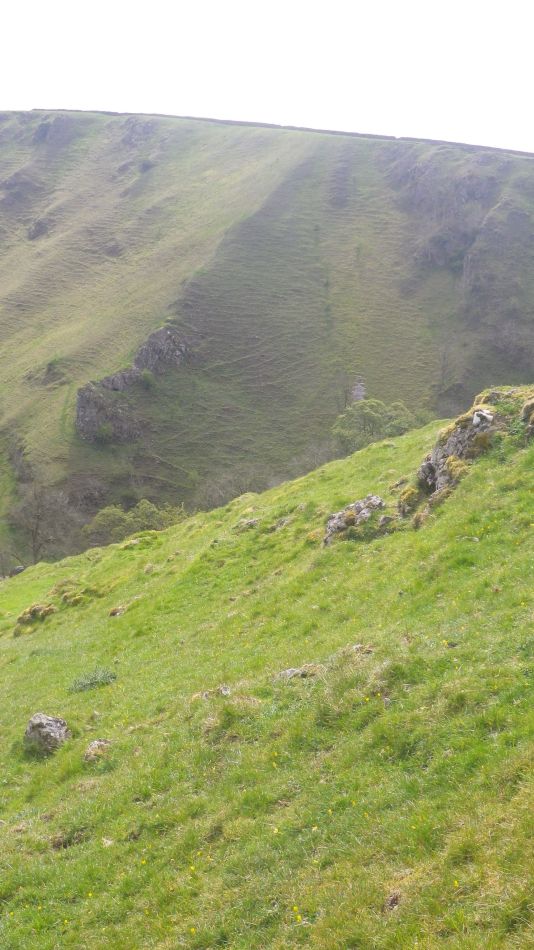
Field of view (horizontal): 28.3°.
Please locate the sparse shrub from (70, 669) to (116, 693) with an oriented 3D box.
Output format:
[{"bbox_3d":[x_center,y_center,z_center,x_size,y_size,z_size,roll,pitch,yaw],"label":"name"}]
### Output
[{"bbox_3d":[-2.013,2.370,12.200,0.540,0.220,0.420,0,4,0],"label":"sparse shrub"}]

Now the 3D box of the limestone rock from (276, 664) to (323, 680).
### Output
[{"bbox_3d":[0.280,1.699,9.100,0.390,0.120,0.280,0,4,0],"label":"limestone rock"}]

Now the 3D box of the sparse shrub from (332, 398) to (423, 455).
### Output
[{"bbox_3d":[6.268,-2.070,60.000,5.100,4.600,4.600,0,4,0],"label":"sparse shrub"}]

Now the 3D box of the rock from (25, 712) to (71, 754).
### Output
[{"bbox_3d":[-2.034,2.395,9.800,0.420,0.340,0.360,0,4,0],"label":"rock"}]

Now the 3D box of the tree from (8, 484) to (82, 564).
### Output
[{"bbox_3d":[-13.401,3.358,64.000,4.500,5.400,4.200,0,4,0],"label":"tree"}]

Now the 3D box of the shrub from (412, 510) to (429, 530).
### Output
[{"bbox_3d":[2.612,0.757,18.000,0.270,0.350,0.270,0,4,0],"label":"shrub"}]

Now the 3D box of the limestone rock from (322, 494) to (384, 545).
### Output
[{"bbox_3d":[1.555,0.791,18.800,1.030,0.780,0.750,0,4,0],"label":"limestone rock"}]

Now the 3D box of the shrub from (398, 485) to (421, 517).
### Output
[{"bbox_3d":[2.560,0.458,19.000,0.390,0.540,0.370,0,4,0],"label":"shrub"}]

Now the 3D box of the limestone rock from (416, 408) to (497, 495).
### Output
[{"bbox_3d":[3.672,-0.475,20.500,1.530,1.600,1.200,0,4,0],"label":"limestone rock"}]

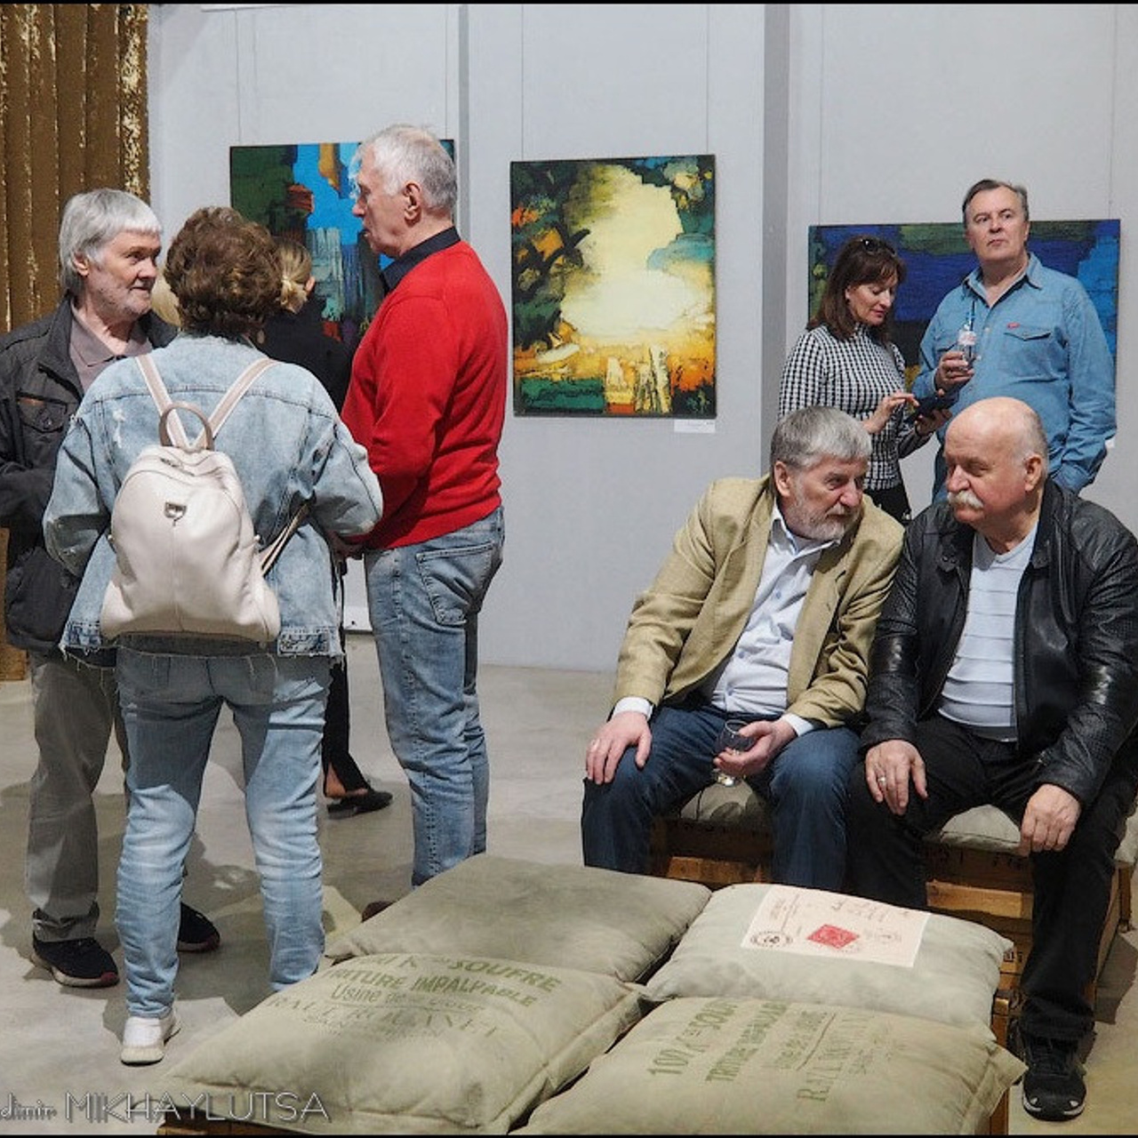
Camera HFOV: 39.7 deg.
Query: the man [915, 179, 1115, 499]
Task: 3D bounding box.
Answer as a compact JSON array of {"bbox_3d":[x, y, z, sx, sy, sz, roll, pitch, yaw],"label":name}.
[{"bbox_3d":[1.289,-0.200,4.570,0.560,1.800,0.390,5,10,30],"label":"man"}]

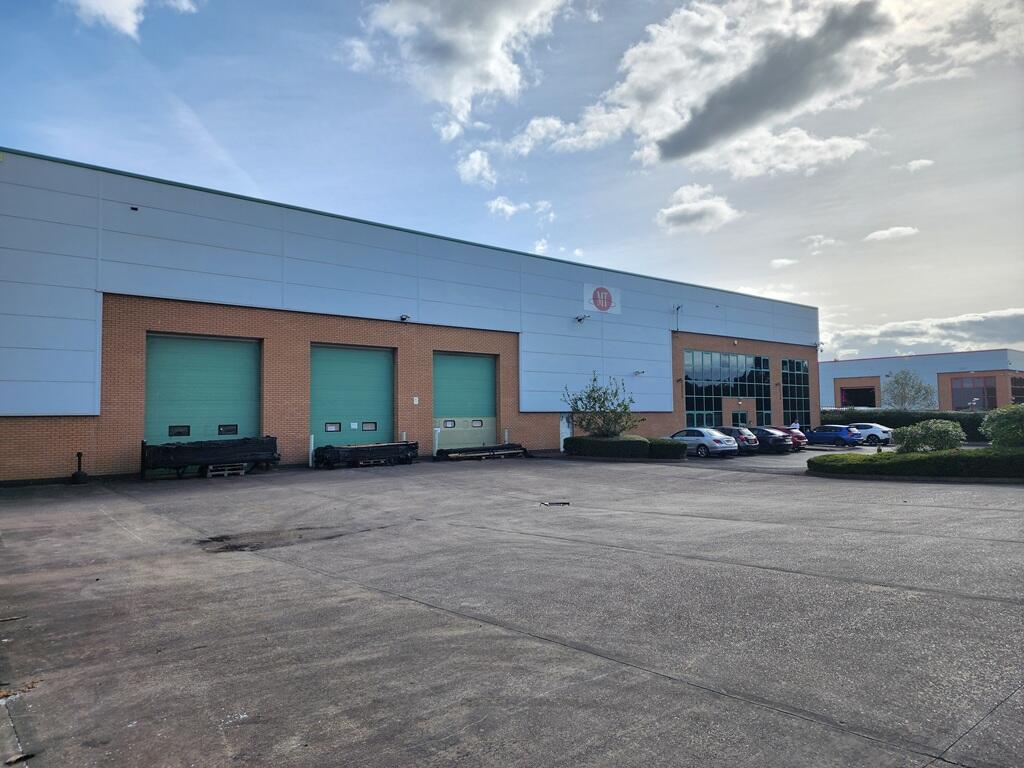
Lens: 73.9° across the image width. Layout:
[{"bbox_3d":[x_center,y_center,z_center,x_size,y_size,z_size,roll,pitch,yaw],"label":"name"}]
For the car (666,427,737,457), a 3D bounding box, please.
[{"bbox_3d":[9.138,2.941,34.772,1.810,1.430,4.650,2,-4,-40],"label":"car"}]

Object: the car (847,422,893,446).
[{"bbox_3d":[25.426,3.625,50.164,1.860,1.540,4.500,2,-4,-40],"label":"car"}]

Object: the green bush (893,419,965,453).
[{"bbox_3d":[16.212,2.225,26.543,2.700,1.750,2.600,2,-4,-40],"label":"green bush"}]

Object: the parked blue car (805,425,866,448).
[{"bbox_3d":[22.164,3.593,47.827,1.800,1.450,4.300,2,-4,-40],"label":"parked blue car"}]

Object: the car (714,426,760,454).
[{"bbox_3d":[11.218,3.036,37.096,1.760,1.480,4.150,2,-4,-40],"label":"car"}]

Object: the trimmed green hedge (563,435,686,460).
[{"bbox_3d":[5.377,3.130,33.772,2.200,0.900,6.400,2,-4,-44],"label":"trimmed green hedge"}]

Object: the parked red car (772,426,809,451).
[{"bbox_3d":[15.282,3.212,40.402,1.780,1.460,4.250,2,-4,-40],"label":"parked red car"}]

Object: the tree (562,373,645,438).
[{"bbox_3d":[4.629,1.553,34.701,4.000,4.100,3.800,-1,-3,0],"label":"tree"}]

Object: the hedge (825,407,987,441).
[{"bbox_3d":[33.157,3.499,57.556,1.600,2.300,14.500,2,-4,-40],"label":"hedge"}]

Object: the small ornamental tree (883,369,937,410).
[{"bbox_3d":[40.857,1.828,70.164,5.400,6.700,5.200,2,-4,-40],"label":"small ornamental tree"}]

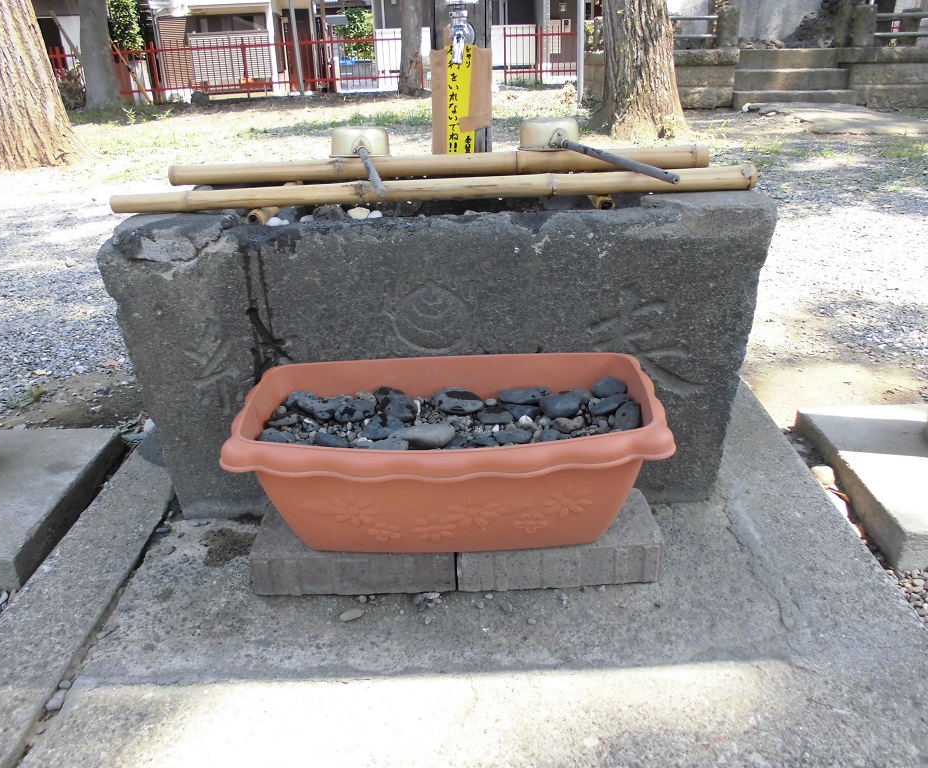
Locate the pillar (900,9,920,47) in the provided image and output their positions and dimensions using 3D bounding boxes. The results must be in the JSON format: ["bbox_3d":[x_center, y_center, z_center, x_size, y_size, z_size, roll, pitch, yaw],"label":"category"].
[{"bbox_3d":[5.682,-4.581,9.869,0.228,0.412,0.230,3,24,11],"label":"pillar"}]

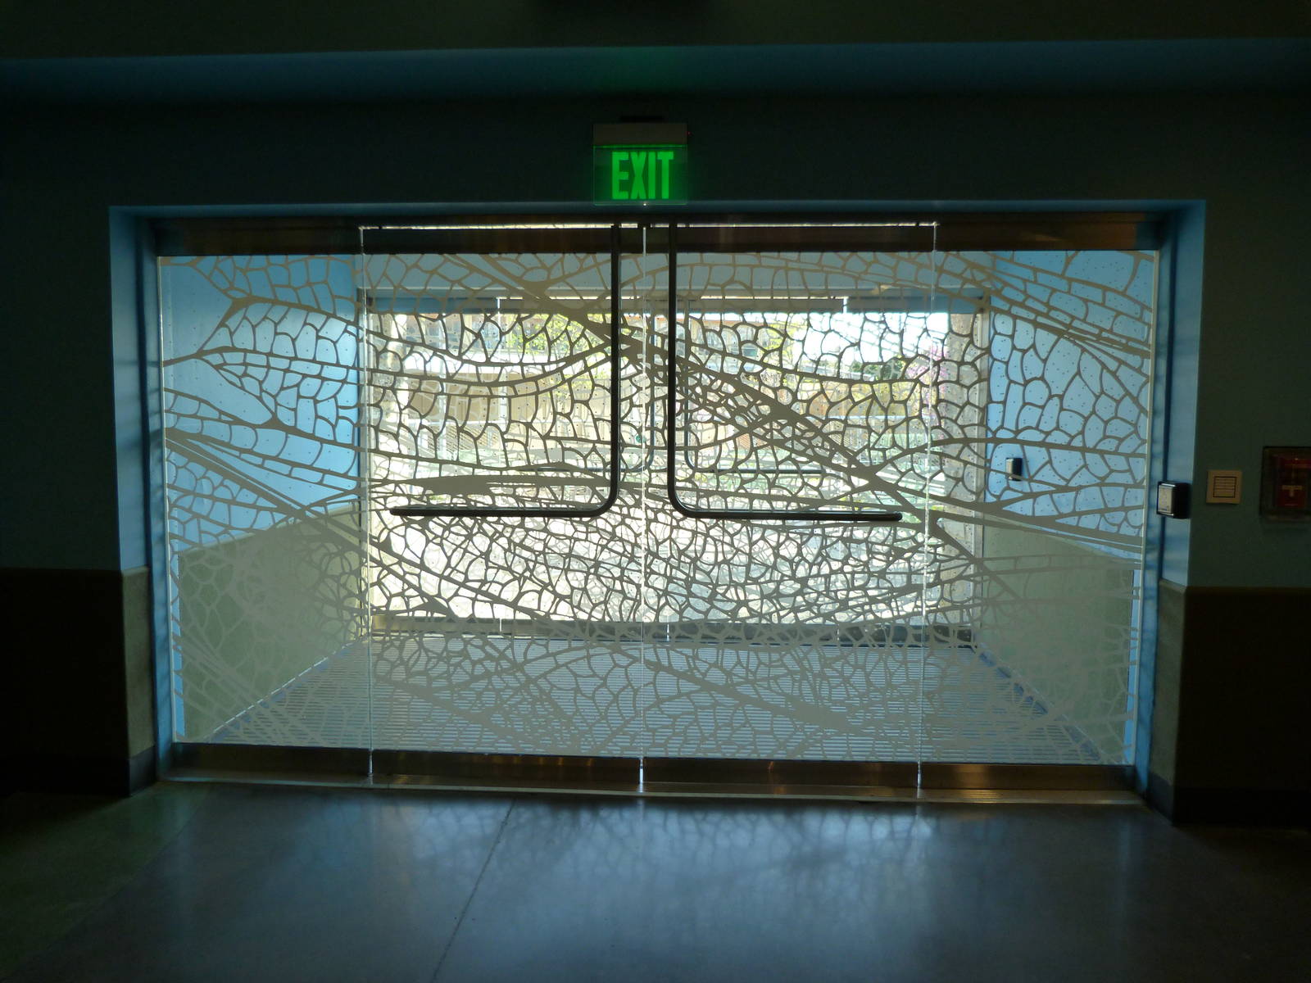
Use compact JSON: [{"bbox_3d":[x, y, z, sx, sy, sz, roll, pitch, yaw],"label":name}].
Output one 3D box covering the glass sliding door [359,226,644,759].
[{"bbox_3d":[-0.582,0.048,3.613,1.062,2.085,0.065,1,4,3],"label":"glass sliding door"}]

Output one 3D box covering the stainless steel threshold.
[{"bbox_3d":[-0.055,1.084,3.636,3.700,0.121,0.130,1,4,3],"label":"stainless steel threshold"}]

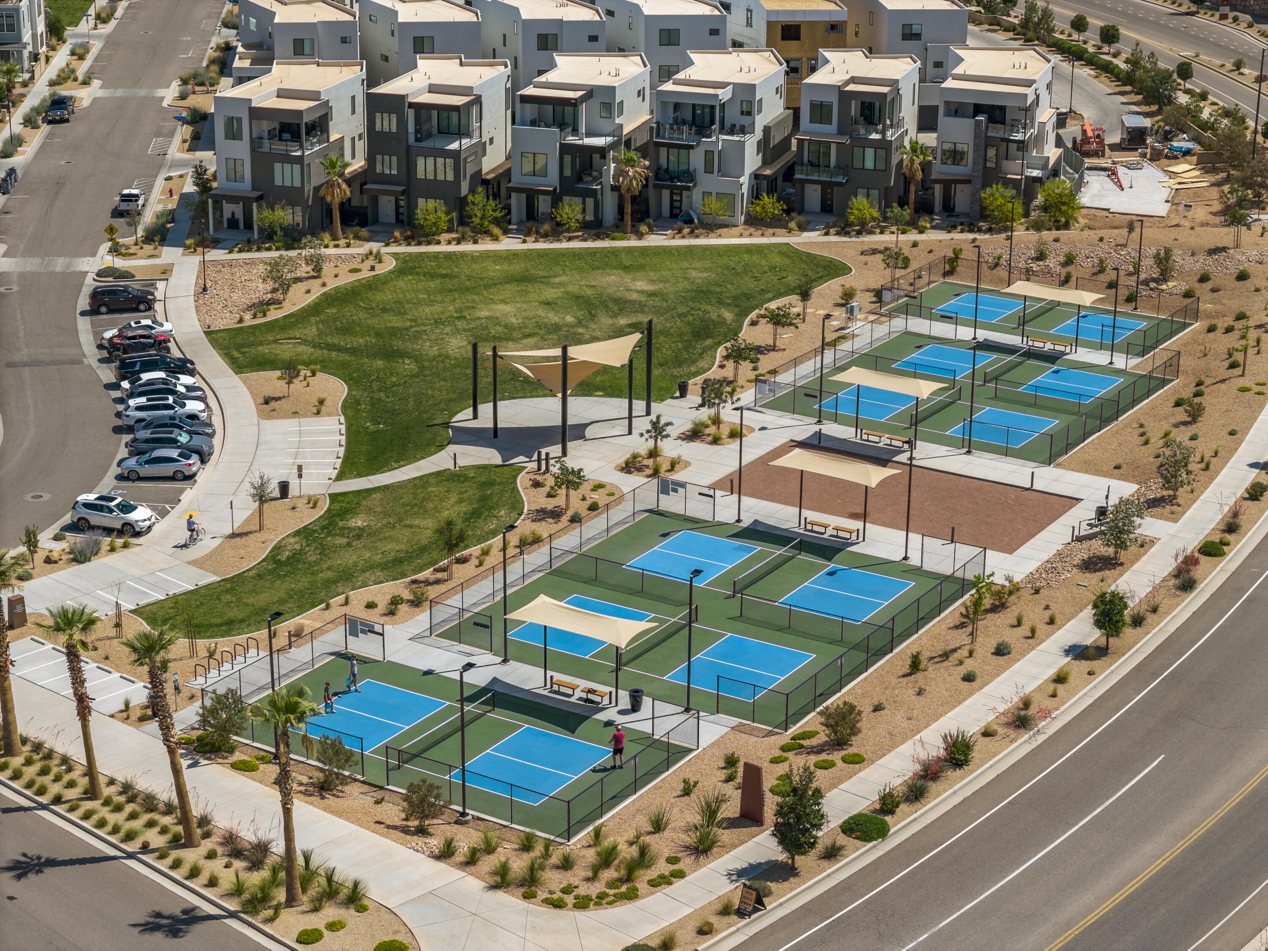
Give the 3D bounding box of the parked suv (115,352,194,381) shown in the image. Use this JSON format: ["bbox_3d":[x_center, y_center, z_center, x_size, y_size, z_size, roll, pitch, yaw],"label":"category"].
[{"bbox_3d":[-30.550,-6.660,164.100,5.050,1.780,1.980,-4,20,-13],"label":"parked suv"}]

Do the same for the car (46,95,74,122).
[{"bbox_3d":[-54.994,-35.254,245.764,2.000,1.900,5.750,-1,20,-5],"label":"car"}]

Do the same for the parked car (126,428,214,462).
[{"bbox_3d":[-27.158,-1.774,150.547,4.930,1.730,1.930,-1,20,-5],"label":"parked car"}]

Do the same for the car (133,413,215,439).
[{"bbox_3d":[-27.460,-2.719,153.575,4.800,1.450,1.840,-2,20,-7],"label":"car"}]

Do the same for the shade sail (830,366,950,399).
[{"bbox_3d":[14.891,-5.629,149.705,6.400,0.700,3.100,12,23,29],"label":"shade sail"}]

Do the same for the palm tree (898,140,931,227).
[{"bbox_3d":[21.818,-22.747,199.058,2.450,6.650,2.400,1,20,0],"label":"palm tree"}]

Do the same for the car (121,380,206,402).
[{"bbox_3d":[-29.446,-5.115,161.651,4.750,1.650,1.890,-4,20,-14],"label":"car"}]

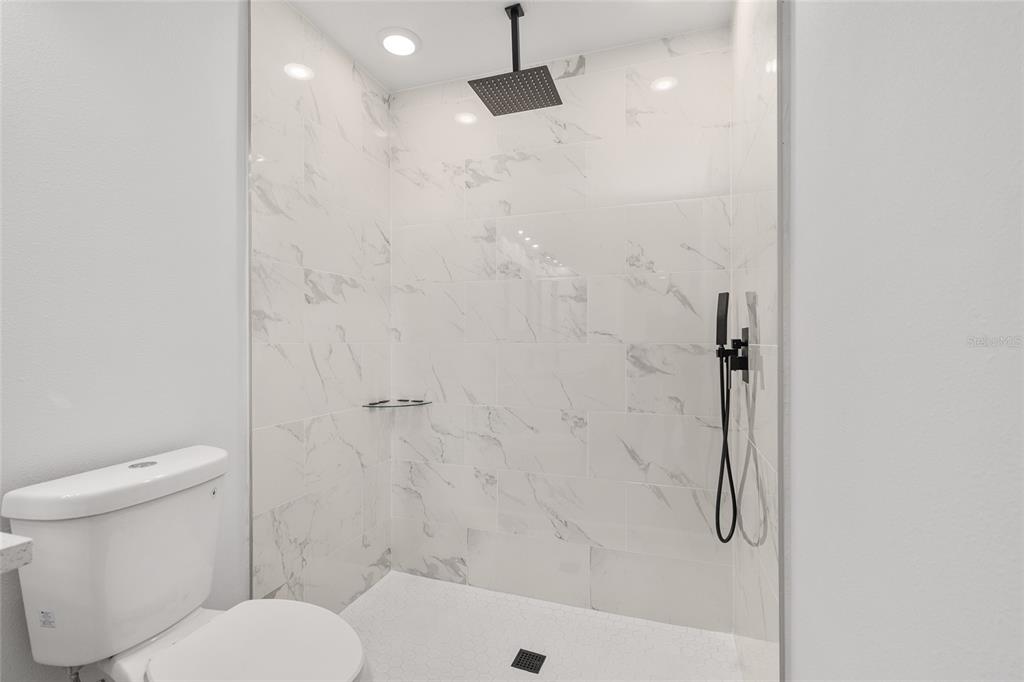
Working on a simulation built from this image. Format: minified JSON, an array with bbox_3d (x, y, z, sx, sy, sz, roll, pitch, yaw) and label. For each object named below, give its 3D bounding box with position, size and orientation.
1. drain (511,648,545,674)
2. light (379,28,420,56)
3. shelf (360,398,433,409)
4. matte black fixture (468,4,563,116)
[{"bbox_3d":[0.065,1.204,1.607,0.103,0.008,0.098,0,0,18],"label":"drain"},{"bbox_3d":[-0.493,-1.292,1.861,0.178,0.022,0.178,0,0,0],"label":"light"},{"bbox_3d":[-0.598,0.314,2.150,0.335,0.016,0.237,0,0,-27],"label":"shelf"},{"bbox_3d":[0.017,-1.146,1.696,0.305,0.313,0.285,0,0,18],"label":"matte black fixture"}]

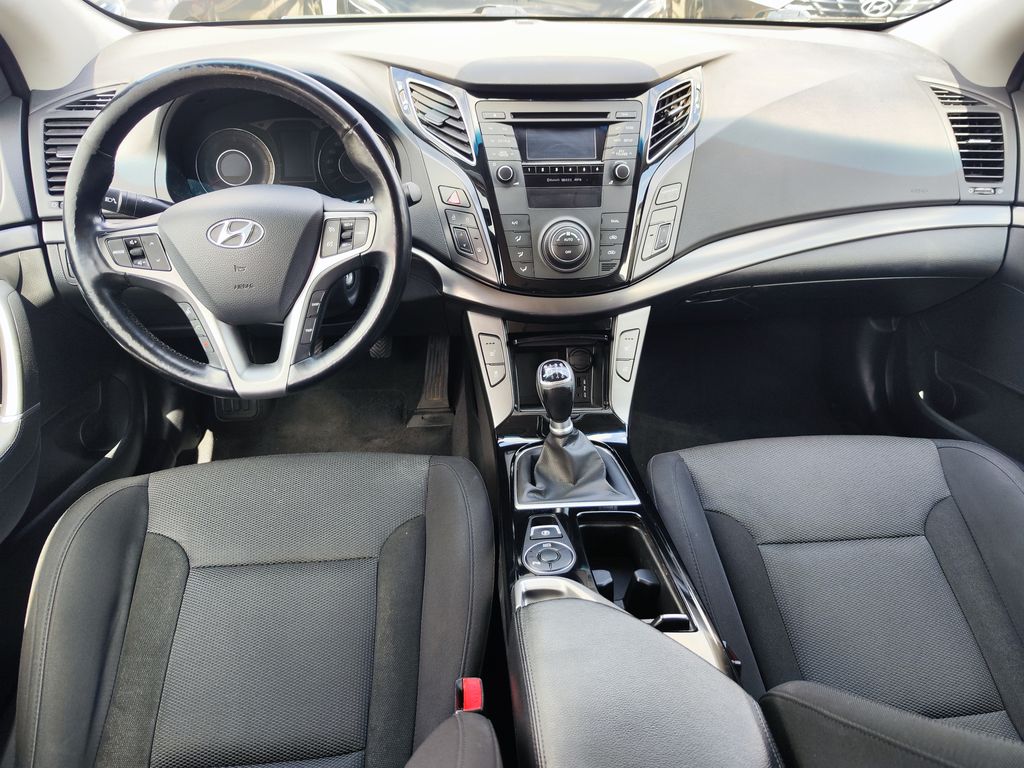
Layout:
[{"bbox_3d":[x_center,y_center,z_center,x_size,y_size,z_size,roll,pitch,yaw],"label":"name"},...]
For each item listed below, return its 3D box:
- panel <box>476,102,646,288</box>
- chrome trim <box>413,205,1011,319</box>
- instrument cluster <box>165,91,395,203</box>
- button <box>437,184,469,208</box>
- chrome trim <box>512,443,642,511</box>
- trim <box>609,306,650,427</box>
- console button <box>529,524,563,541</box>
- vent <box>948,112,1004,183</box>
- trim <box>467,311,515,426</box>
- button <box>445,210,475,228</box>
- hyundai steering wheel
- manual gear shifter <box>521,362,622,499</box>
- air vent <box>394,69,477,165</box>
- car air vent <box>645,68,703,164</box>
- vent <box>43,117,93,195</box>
[{"bbox_3d":[0.066,-0.246,0.894,0.216,0.240,0.040,-2,8,-5],"label":"panel"},{"bbox_3d":[0.328,-0.175,0.953,0.919,0.080,0.121,-6,36,-10],"label":"chrome trim"},{"bbox_3d":[-0.325,-0.337,0.968,0.322,0.155,0.100,-2,13,-4],"label":"instrument cluster"},{"bbox_3d":[-0.073,-0.242,0.882,0.040,0.026,0.016,9,8,9],"label":"button"},{"bbox_3d":[0.077,0.114,0.876,0.155,0.018,0.113,-2,38,-4],"label":"chrome trim"},{"bbox_3d":[0.162,-0.024,0.942,0.062,0.162,0.023,-2,7,-4],"label":"trim"},{"bbox_3d":[0.042,0.185,0.843,0.042,0.014,0.026,-2,38,-5],"label":"console button"},{"bbox_3d":[0.699,-0.354,1.026,0.080,0.100,0.030,-2,-4,-5],"label":"vent"},{"bbox_3d":[-0.026,-0.024,0.959,0.050,0.166,0.025,-10,10,1],"label":"trim"},{"bbox_3d":[-0.066,-0.213,0.883,0.040,0.022,0.016,9,8,9],"label":"button"},{"bbox_3d":[-0.303,-0.170,0.789,0.376,0.376,0.090,-3,13,-6],"label":"hyundai steering wheel"},{"bbox_3d":[0.066,0.040,0.837,0.115,0.172,0.100,-2,35,-4],"label":"manual gear shifter"},{"bbox_3d":[-0.103,-0.352,0.897,0.130,0.122,0.048,14,7,18],"label":"air vent"},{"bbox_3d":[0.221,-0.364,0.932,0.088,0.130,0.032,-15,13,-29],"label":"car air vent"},{"bbox_3d":[-0.605,-0.317,0.955,0.094,0.105,0.030,-2,3,-4],"label":"vent"}]

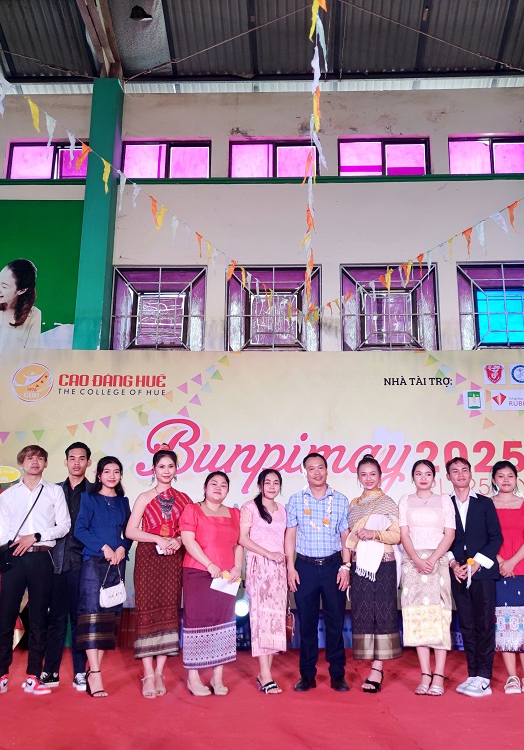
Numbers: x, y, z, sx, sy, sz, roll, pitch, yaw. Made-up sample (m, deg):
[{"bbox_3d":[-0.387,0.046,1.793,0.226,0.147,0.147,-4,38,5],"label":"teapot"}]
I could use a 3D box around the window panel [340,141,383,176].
[{"bbox_3d":[1.287,-2.781,8.964,0.542,0.550,0.060,0,-14,1],"label":"window panel"}]

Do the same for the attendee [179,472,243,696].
[{"bbox_3d":[-0.347,1.421,4.857,0.450,1.485,0.340,5,-15,-16],"label":"attendee"}]

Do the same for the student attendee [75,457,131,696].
[{"bbox_3d":[-1.111,1.367,4.890,0.420,1.588,0.340,6,-15,-21],"label":"student attendee"}]

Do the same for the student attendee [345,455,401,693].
[{"bbox_3d":[0.814,1.411,5.085,0.420,1.645,0.320,-2,-15,11],"label":"student attendee"}]

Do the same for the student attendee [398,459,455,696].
[{"bbox_3d":[1.179,1.413,5.000,0.420,1.609,0.310,-3,-15,15],"label":"student attendee"}]

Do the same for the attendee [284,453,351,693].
[{"bbox_3d":[0.414,1.402,5.092,0.500,1.655,0.310,0,-14,2],"label":"attendee"}]

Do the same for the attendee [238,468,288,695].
[{"bbox_3d":[0.025,1.435,4.954,0.400,1.515,0.320,6,-15,-19],"label":"attendee"}]

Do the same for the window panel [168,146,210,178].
[{"bbox_3d":[-0.942,-2.741,9.003,0.547,0.494,0.060,0,-14,1],"label":"window panel"}]

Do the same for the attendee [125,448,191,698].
[{"bbox_3d":[-0.707,1.337,4.854,0.450,1.638,0.310,3,-14,-10],"label":"attendee"}]

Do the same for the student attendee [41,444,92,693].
[{"bbox_3d":[-1.391,1.343,5.064,0.470,1.712,0.310,4,-15,-14],"label":"student attendee"}]

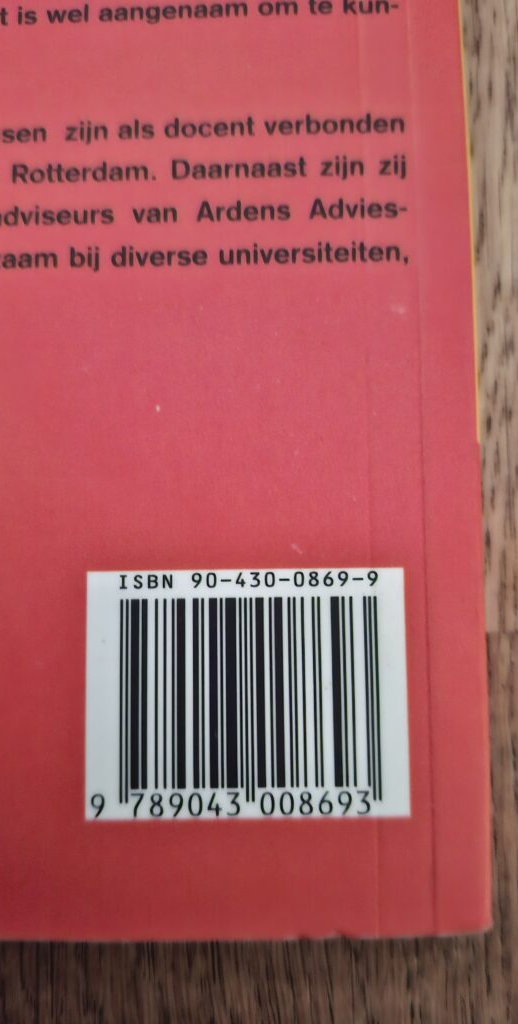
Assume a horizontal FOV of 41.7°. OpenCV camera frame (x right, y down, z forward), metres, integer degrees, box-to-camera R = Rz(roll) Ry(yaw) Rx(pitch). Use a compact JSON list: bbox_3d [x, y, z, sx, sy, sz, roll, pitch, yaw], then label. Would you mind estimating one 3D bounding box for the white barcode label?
[{"bbox_3d":[-0.001,0.021,0.079,0.037,0.001,0.029,-1,85,1],"label":"white barcode label"}]

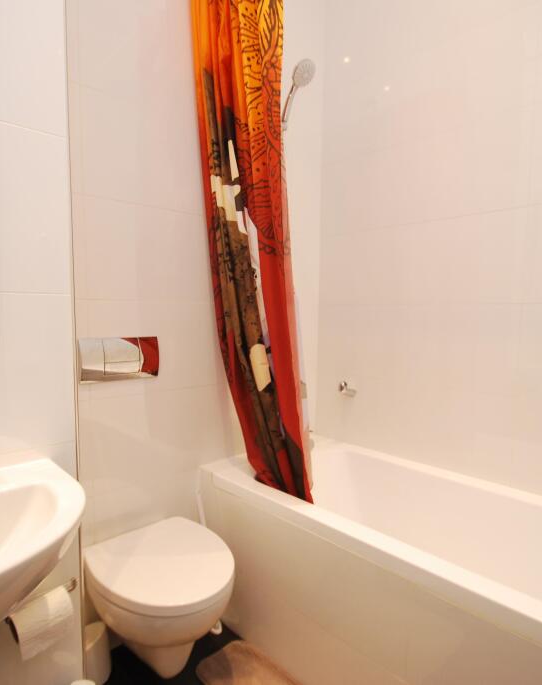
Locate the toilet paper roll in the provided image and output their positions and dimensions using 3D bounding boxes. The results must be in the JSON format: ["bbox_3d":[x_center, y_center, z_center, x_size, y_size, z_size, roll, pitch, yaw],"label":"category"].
[{"bbox_3d":[-0.449,0.544,0.841,0.100,0.086,0.086,-4,6,-44],"label":"toilet paper roll"}]

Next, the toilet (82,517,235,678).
[{"bbox_3d":[-0.317,0.813,1.292,0.373,0.368,0.503,-4,6,-44],"label":"toilet"}]

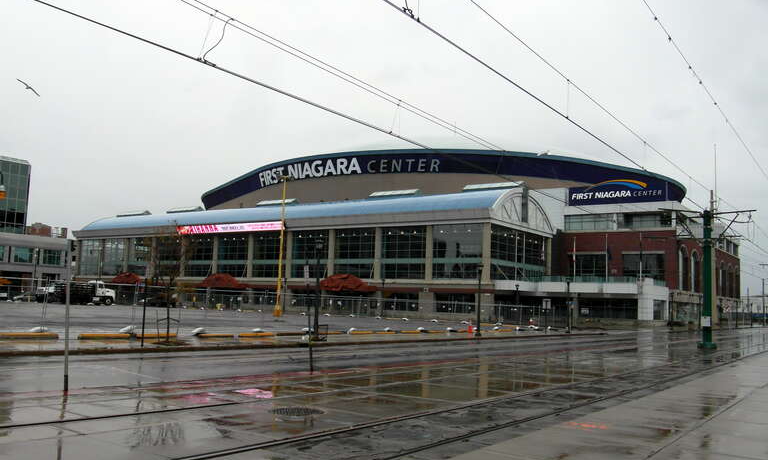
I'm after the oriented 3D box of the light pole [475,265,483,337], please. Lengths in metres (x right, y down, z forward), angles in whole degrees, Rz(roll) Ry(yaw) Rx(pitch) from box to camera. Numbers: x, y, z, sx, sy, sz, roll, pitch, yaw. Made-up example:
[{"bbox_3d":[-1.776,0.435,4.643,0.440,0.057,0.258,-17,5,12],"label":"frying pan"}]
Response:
[{"bbox_3d":[6.095,4.525,45.310,0.400,4.500,0.400,-3,-8,35],"label":"light pole"}]

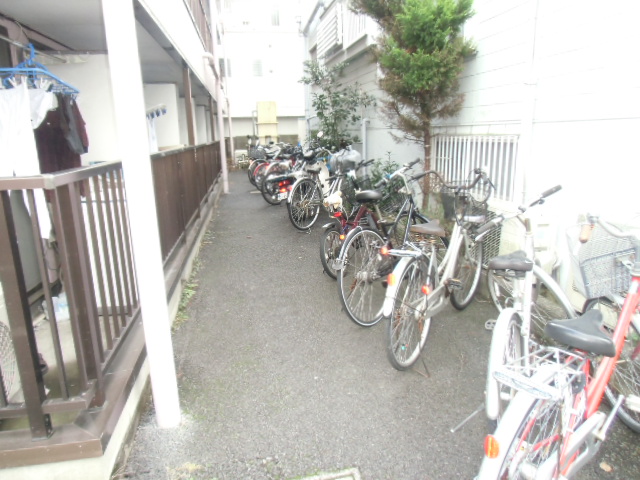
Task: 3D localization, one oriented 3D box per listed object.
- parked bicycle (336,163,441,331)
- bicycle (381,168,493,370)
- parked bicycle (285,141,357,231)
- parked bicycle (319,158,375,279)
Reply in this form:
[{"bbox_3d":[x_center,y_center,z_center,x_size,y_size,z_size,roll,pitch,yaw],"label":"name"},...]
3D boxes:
[{"bbox_3d":[0.643,-0.026,3.470,0.550,1.060,1.786,9,17,36],"label":"parked bicycle"},{"bbox_3d":[0.793,0.113,2.879,0.570,1.060,1.739,8,16,33],"label":"bicycle"},{"bbox_3d":[0.119,-0.788,6.665,0.570,1.060,1.824,9,17,38],"label":"parked bicycle"},{"bbox_3d":[0.390,-0.247,4.470,0.540,1.030,1.506,7,16,32],"label":"parked bicycle"}]

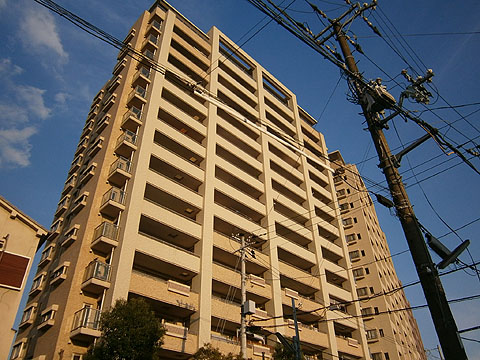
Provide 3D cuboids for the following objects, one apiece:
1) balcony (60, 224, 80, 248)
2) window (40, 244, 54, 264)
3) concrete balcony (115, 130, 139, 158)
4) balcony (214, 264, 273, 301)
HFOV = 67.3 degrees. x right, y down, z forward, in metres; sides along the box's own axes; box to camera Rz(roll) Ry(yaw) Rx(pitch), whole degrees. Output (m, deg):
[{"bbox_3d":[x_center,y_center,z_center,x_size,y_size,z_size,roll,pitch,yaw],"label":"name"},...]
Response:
[{"bbox_3d":[-12.935,4.259,27.611,1.694,1.298,0.363,-31,-45,34],"label":"balcony"},{"bbox_3d":[-16.066,6.263,30.030,1.804,1.463,0.330,-31,-45,34],"label":"window"},{"bbox_3d":[-9.824,-2.966,31.515,1.540,1.518,1.276,-31,-45,34],"label":"concrete balcony"},{"bbox_3d":[-0.152,9.676,33.065,1.540,1.342,7.898,-31,-45,34],"label":"balcony"}]

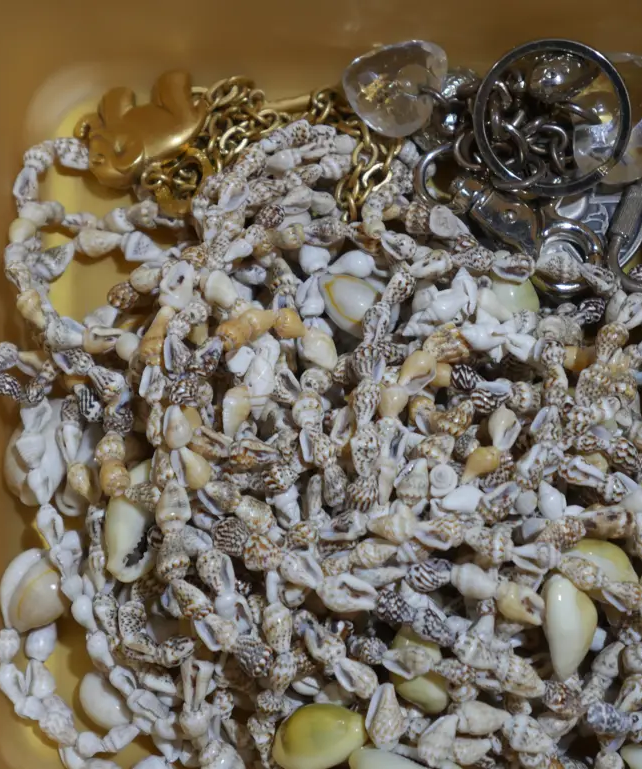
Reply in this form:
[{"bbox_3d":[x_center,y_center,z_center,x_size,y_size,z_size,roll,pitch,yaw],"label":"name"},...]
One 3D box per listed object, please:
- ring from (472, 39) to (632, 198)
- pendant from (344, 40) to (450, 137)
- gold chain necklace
[{"bbox_3d":[0.045,-0.051,0.458,0.030,0.003,0.030,0,93,5],"label":"ring"},{"bbox_3d":[0.014,-0.057,0.458,0.020,0.009,0.018,6,87,3],"label":"pendant"},{"bbox_3d":[-0.016,-0.047,0.468,0.064,0.015,0.027,0,77,4],"label":"gold chain necklace"}]

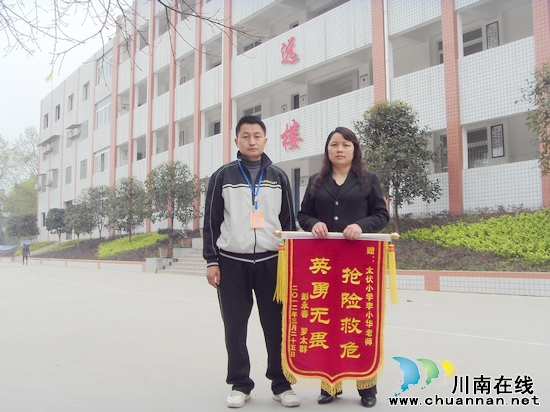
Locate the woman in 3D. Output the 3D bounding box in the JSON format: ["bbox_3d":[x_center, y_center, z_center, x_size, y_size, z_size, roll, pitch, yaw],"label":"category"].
[{"bbox_3d":[0.396,0.332,3.632,0.530,1.605,0.360,0,-4,3],"label":"woman"}]

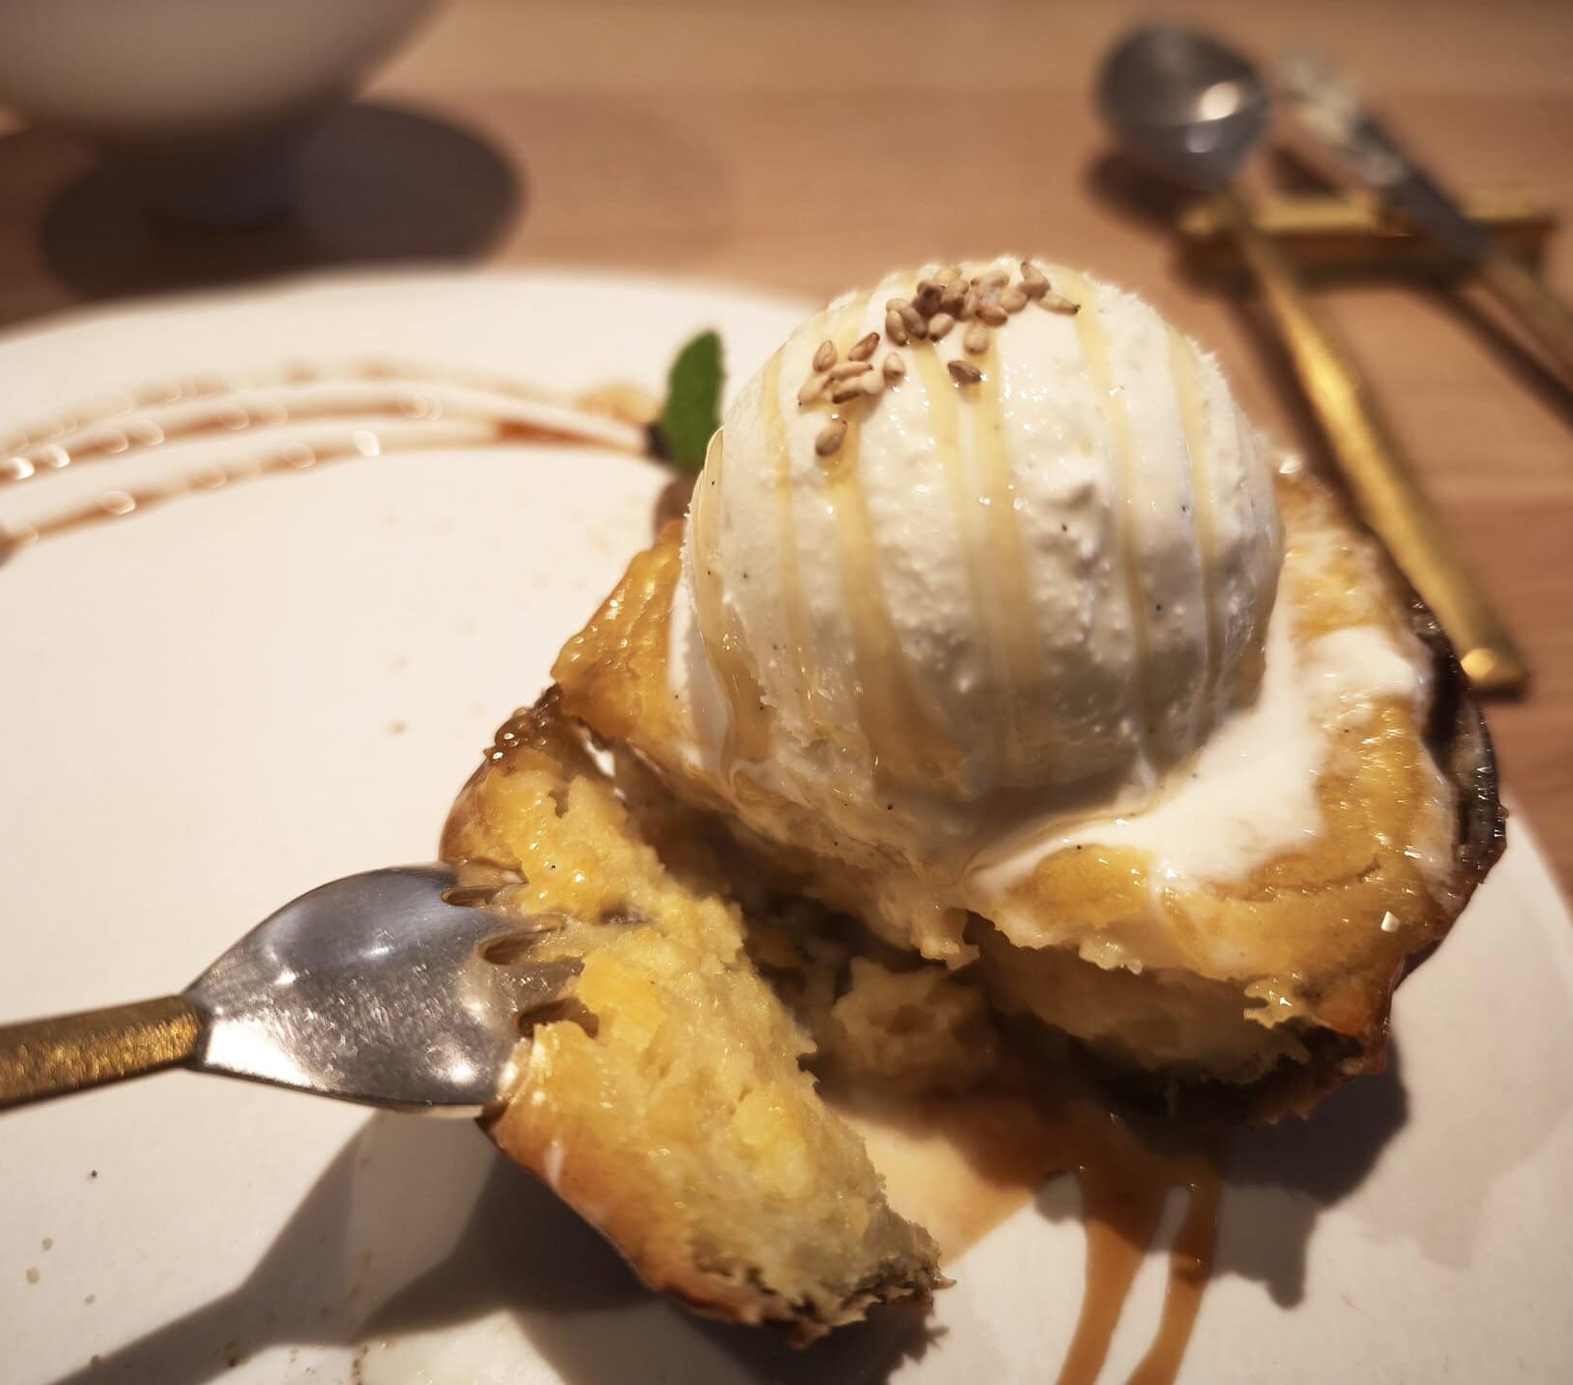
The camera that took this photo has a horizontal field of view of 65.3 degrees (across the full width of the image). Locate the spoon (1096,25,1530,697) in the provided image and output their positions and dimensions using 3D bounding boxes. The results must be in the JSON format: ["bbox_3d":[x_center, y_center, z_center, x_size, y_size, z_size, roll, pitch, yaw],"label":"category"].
[{"bbox_3d":[0.094,-0.077,0.233,0.035,0.017,0.185,-4,54,-6],"label":"spoon"}]

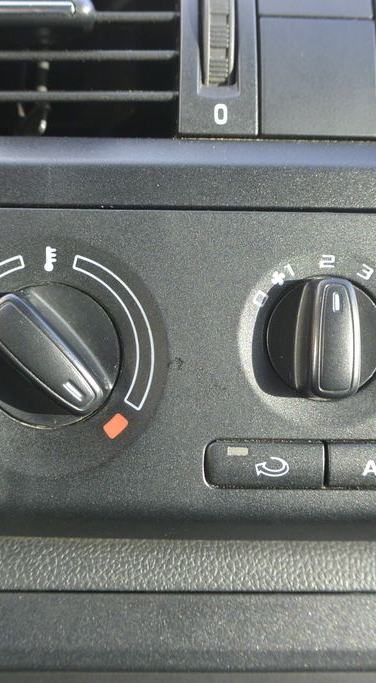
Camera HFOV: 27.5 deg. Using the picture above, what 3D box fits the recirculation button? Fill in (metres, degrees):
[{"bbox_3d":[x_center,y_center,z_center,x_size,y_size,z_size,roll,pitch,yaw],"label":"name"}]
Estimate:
[{"bbox_3d":[0.019,0.030,0.188,0.029,0.011,0.006,0,-2,0],"label":"recirculation button"}]

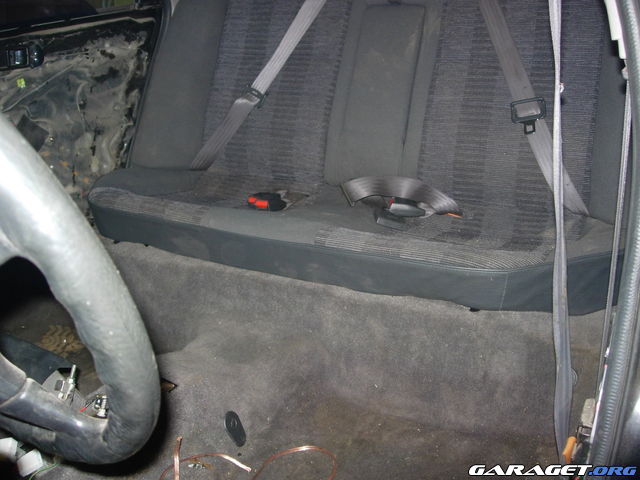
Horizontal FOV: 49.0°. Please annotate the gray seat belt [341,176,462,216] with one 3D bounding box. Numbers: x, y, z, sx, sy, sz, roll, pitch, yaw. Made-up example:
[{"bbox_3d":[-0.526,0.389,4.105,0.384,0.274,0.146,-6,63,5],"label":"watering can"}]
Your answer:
[{"bbox_3d":[0.168,-0.091,1.470,0.245,0.060,0.100,5,22,11],"label":"gray seat belt"}]

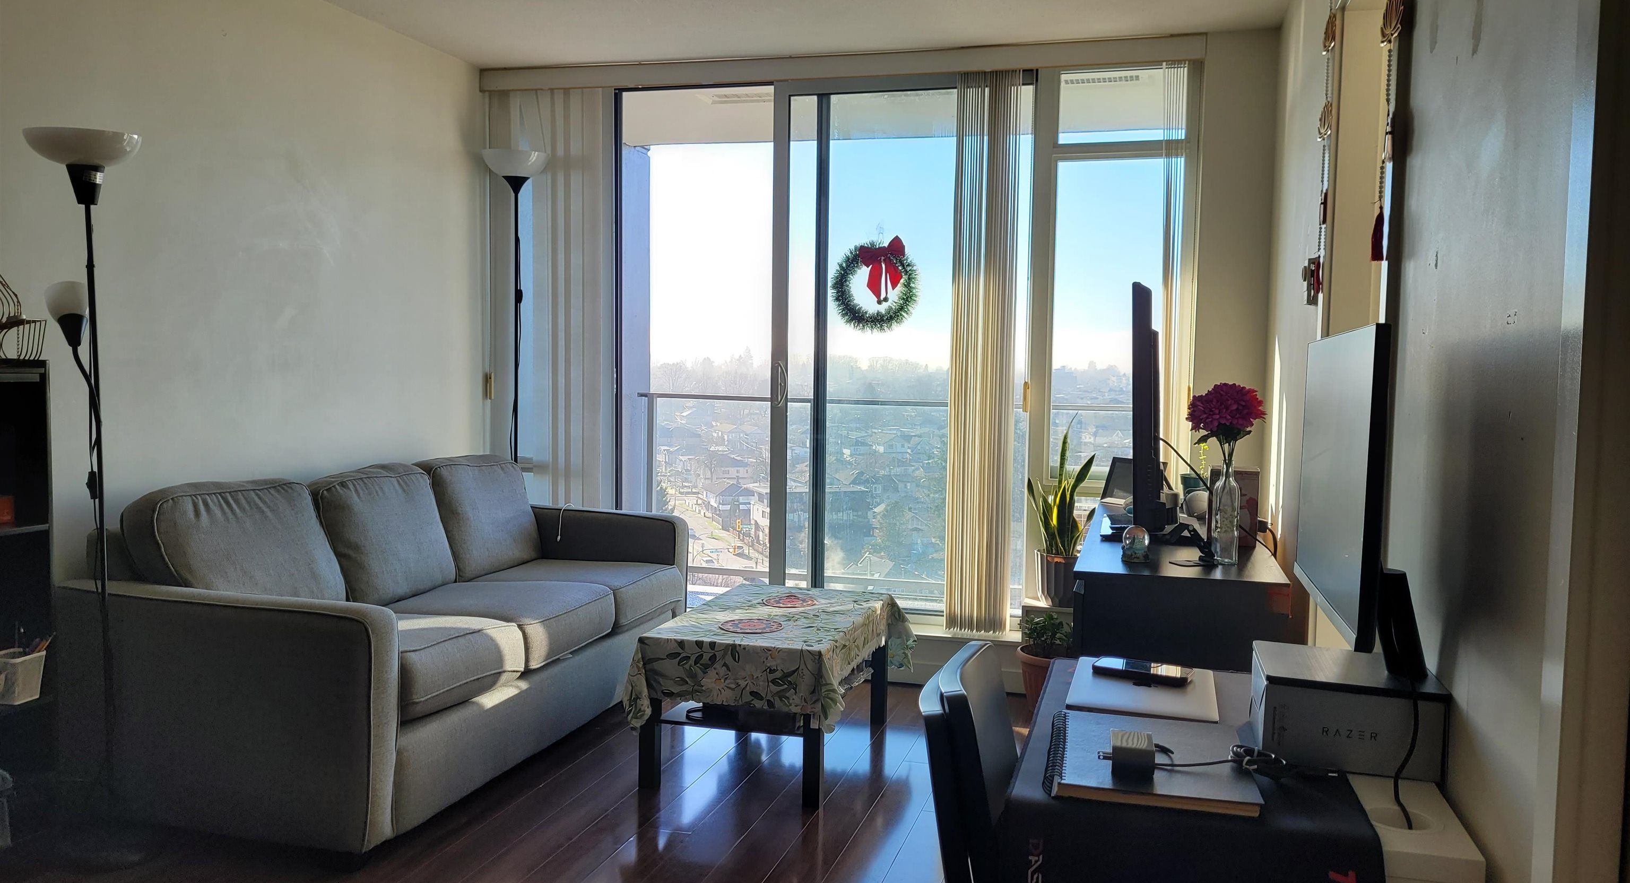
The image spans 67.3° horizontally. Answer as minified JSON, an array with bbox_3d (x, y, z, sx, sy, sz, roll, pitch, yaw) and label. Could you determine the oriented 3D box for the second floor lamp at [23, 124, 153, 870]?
[{"bbox_3d":[-1.798,0.144,3.047,0.270,1.800,0.280,-1,4,-31],"label":"second floor lamp"}]

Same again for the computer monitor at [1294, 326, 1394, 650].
[{"bbox_3d":[0.712,0.044,1.650,0.040,0.371,0.631,2,4,16],"label":"computer monitor"}]

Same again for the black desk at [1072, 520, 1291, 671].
[{"bbox_3d":[1.080,0.663,3.712,0.510,0.750,1.440,2,4,16],"label":"black desk"}]

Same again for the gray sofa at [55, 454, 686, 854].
[{"bbox_3d":[-1.255,0.527,4.105,0.950,0.900,2.080,2,4,16],"label":"gray sofa"}]

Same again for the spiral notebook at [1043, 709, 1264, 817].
[{"bbox_3d":[0.428,0.406,1.570,0.245,0.018,0.311,2,4,13],"label":"spiral notebook"}]

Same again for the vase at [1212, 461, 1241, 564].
[{"bbox_3d":[1.076,0.183,3.216,0.070,0.275,0.070,2,4,16],"label":"vase"}]

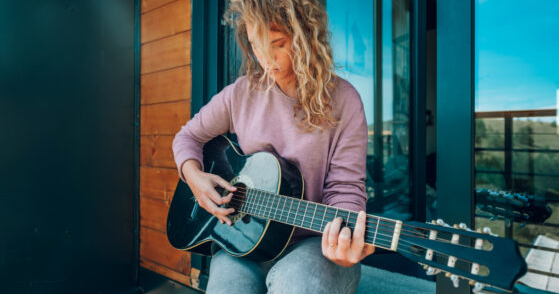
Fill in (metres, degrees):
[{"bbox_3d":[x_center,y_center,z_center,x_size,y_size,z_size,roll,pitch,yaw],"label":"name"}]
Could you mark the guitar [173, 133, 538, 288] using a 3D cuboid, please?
[{"bbox_3d":[0.030,0.163,0.930,1.000,0.370,0.110,4,-16,45],"label":"guitar"}]

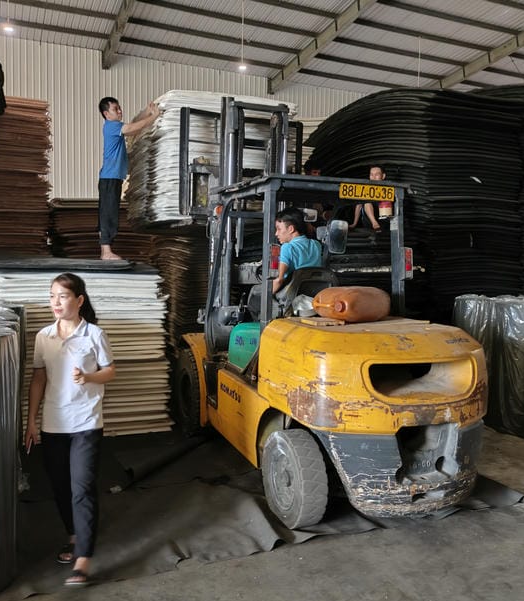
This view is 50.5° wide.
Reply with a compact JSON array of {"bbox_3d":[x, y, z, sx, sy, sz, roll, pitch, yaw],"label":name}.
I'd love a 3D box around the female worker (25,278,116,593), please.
[{"bbox_3d":[-0.986,0.636,2.857,0.500,1.550,0.420,1,2,13],"label":"female worker"}]

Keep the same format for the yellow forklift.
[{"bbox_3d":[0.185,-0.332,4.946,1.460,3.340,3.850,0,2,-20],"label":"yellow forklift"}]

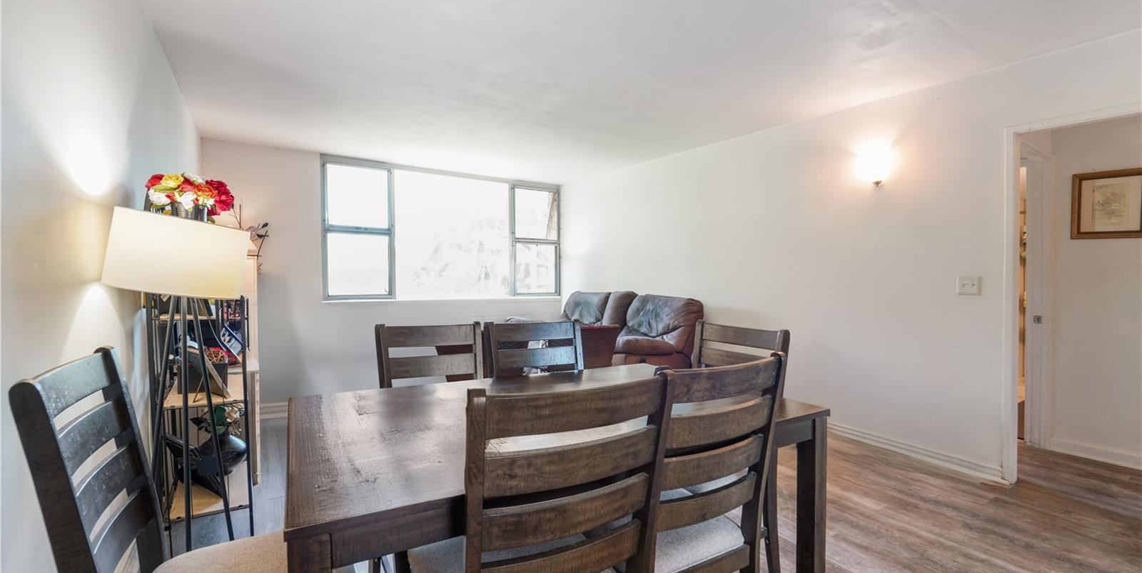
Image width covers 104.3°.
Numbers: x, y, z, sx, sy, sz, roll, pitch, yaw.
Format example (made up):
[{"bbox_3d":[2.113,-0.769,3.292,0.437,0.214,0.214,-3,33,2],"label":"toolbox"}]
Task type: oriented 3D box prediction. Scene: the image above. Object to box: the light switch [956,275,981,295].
[{"bbox_3d":[2.477,-0.005,2.760,0.015,0.117,0.117,-1,2,-35],"label":"light switch"}]

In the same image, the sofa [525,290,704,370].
[{"bbox_3d":[0.370,0.612,4.780,0.920,1.000,2.050,-1,2,-35],"label":"sofa"}]

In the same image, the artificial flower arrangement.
[{"bbox_3d":[-1.809,-0.391,2.122,0.340,0.250,0.340,-1,2,-35],"label":"artificial flower arrangement"}]

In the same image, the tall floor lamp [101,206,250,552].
[{"bbox_3d":[-1.384,0.467,1.591,0.390,1.430,0.390,-1,2,-35],"label":"tall floor lamp"}]

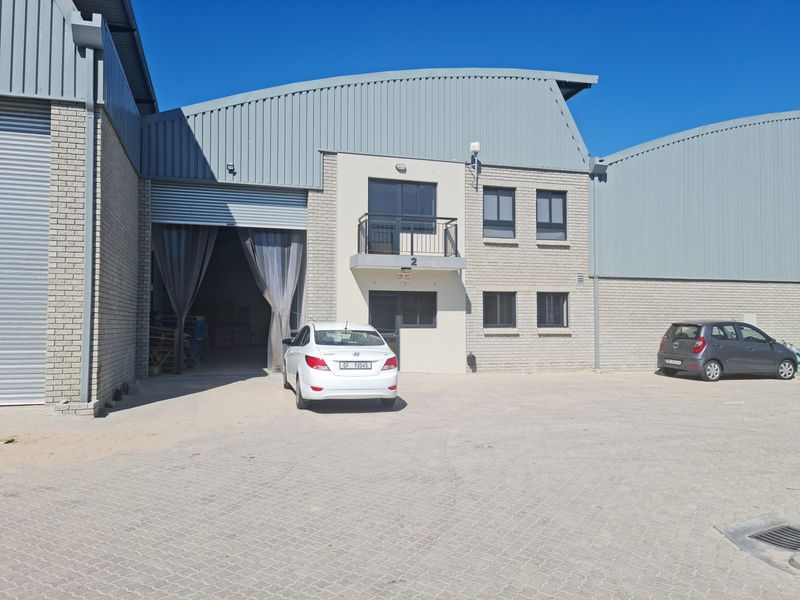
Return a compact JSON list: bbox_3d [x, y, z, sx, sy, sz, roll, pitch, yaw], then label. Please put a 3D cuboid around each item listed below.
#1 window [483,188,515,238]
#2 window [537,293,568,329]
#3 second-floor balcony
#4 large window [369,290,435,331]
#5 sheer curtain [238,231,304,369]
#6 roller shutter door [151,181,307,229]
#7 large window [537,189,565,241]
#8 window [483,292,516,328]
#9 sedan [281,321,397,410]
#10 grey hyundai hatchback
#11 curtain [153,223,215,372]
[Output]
[{"bbox_3d":[2.758,-2.407,17.222,0.975,1.425,0.120,1,-2,-17],"label":"window"},{"bbox_3d":[4.337,0.286,17.639,0.995,1.009,0.120,1,-2,-17],"label":"window"},{"bbox_3d":[0.214,-1.429,15.865,2.832,1.280,0.850,1,-2,-17],"label":"second-floor balcony"},{"bbox_3d":[0.100,0.257,16.309,1.869,1.001,0.120,1,-2,-17],"label":"large window"},{"bbox_3d":[-3.181,-0.018,15.569,1.597,3.618,0.300,1,-2,-17],"label":"sheer curtain"},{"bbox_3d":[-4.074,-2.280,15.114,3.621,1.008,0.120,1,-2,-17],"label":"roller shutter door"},{"bbox_3d":[4.330,-2.398,17.716,0.974,1.423,0.120,1,-2,-17],"label":"large window"},{"bbox_3d":[2.758,0.273,17.143,0.998,0.992,0.120,1,-2,-17],"label":"window"},{"bbox_3d":[-1.314,1.172,12.291,1.740,1.460,4.370,1,0,-16],"label":"sedan"},{"bbox_3d":[8.766,1.319,16.583,3.570,1.530,1.620,1,-2,-16],"label":"grey hyundai hatchback"},{"bbox_3d":[-5.152,-0.020,14.950,1.450,3.589,0.300,1,-2,-17],"label":"curtain"}]

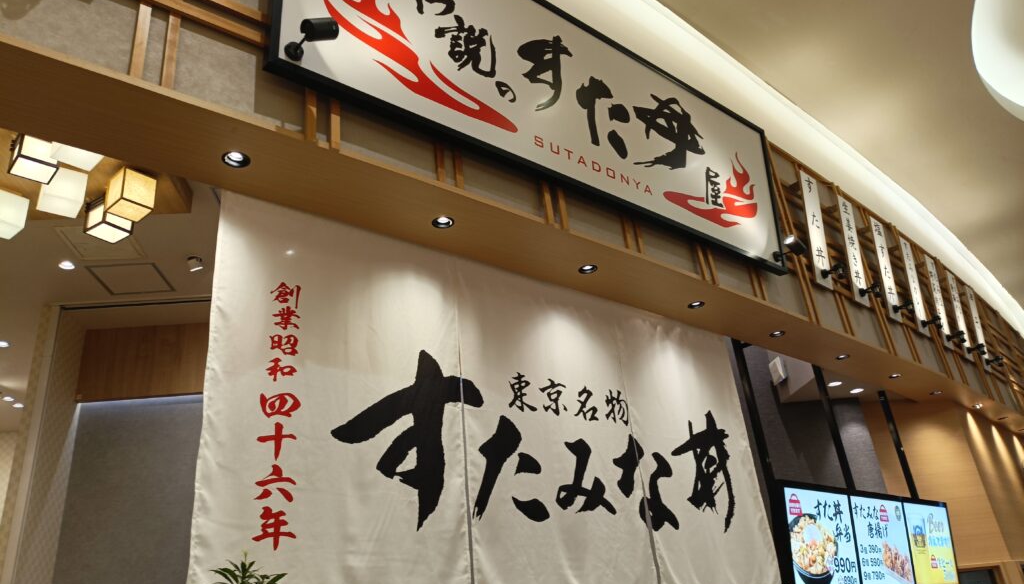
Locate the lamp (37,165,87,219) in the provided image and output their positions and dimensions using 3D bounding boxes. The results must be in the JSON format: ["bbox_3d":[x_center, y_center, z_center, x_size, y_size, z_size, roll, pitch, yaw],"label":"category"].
[{"bbox_3d":[-2.323,-0.514,3.824,0.179,0.172,0.179,14,-31,-36],"label":"lamp"}]

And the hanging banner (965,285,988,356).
[{"bbox_3d":[4.636,0.378,7.363,0.229,0.835,0.030,17,-26,-41],"label":"hanging banner"}]

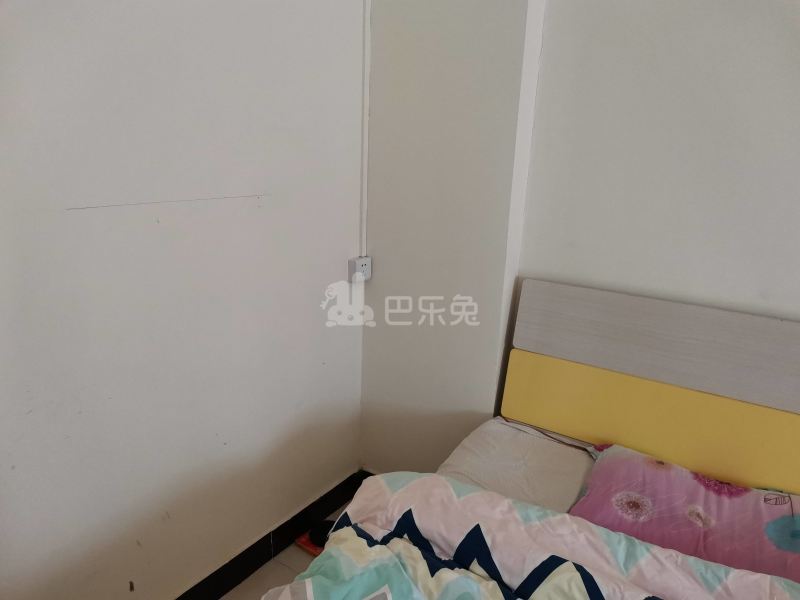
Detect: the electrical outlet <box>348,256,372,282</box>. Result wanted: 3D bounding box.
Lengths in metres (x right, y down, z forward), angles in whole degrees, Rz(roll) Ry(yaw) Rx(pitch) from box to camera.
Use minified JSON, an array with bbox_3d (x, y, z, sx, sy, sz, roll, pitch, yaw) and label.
[{"bbox_3d":[-0.139,-0.106,2.096,0.036,0.087,0.087,12,18,32],"label":"electrical outlet"}]

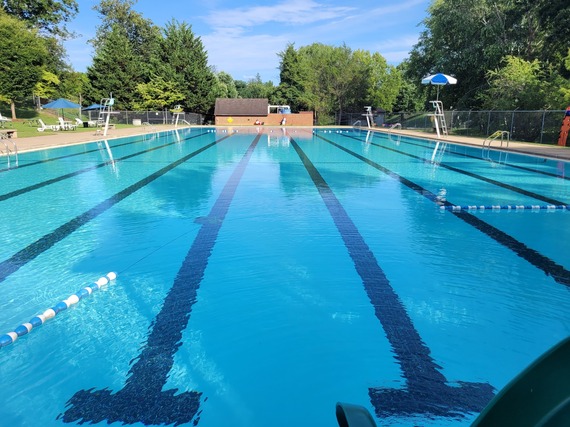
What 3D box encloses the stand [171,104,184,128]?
[{"bbox_3d":[-11.803,-10.733,47.200,1.450,2.400,0.900,1,13,5],"label":"stand"}]

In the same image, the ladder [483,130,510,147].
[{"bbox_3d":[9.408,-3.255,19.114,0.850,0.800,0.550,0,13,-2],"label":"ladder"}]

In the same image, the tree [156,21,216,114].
[{"bbox_3d":[-14.043,-19.864,60.740,8.300,14.010,8.300,0,13,-2],"label":"tree"}]

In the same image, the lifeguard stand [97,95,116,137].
[{"bbox_3d":[-11.088,-6.159,26.612,1.250,2.650,0.850,0,13,-2],"label":"lifeguard stand"}]

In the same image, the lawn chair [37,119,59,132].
[{"bbox_3d":[-19.234,-7.132,34.800,1.800,0.950,0.680,2,13,10],"label":"lawn chair"}]

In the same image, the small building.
[{"bbox_3d":[-2.822,-13.532,57.500,12.800,3.500,5.000,0,13,-2],"label":"small building"}]

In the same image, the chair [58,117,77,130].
[{"bbox_3d":[-17.004,-6.955,33.453,1.600,1.000,0.680,5,14,18],"label":"chair"}]

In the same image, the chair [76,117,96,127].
[{"bbox_3d":[-20.179,-9.159,43.500,1.800,0.900,0.700,1,13,5],"label":"chair"}]

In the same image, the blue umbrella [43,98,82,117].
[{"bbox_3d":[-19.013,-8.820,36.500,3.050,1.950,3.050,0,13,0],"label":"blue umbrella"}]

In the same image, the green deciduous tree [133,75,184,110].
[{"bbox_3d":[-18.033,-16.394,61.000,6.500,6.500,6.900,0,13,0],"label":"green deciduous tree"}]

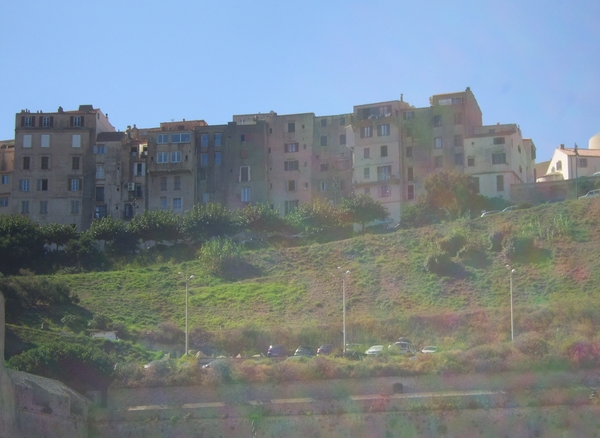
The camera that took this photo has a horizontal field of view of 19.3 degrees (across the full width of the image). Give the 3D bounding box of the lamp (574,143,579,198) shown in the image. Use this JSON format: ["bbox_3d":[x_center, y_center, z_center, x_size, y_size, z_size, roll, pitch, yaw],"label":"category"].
[{"bbox_3d":[39.567,-6.797,253.000,0.550,8.300,0.550,0,-7,0],"label":"lamp"}]

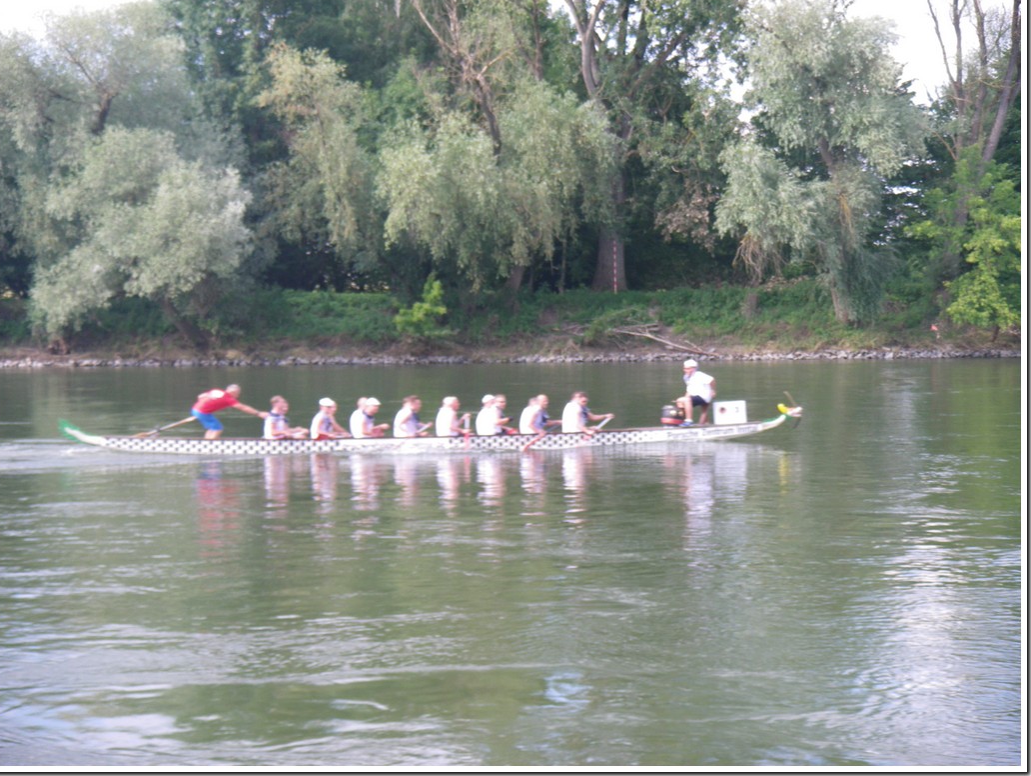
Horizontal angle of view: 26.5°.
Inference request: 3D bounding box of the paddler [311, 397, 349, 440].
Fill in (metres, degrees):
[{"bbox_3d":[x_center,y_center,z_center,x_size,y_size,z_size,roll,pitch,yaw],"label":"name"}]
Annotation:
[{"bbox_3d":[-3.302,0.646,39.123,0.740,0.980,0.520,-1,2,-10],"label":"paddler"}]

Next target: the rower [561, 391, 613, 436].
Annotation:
[{"bbox_3d":[1.297,0.571,39.931,0.880,1.000,0.540,-1,2,-10],"label":"rower"}]

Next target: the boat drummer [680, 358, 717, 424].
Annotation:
[{"bbox_3d":[3.407,0.092,40.538,0.720,1.240,0.550,-1,2,-10],"label":"boat drummer"}]

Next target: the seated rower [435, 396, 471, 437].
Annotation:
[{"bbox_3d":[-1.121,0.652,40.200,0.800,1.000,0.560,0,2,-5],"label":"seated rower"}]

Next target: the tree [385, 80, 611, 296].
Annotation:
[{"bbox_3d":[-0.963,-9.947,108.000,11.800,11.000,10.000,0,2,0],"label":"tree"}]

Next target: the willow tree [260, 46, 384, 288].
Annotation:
[{"bbox_3d":[-9.790,-11.135,109.000,6.400,12.300,6.200,0,2,0],"label":"willow tree"}]

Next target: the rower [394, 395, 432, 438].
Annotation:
[{"bbox_3d":[-1.844,0.625,39.379,0.740,0.980,0.520,-1,2,-10],"label":"rower"}]

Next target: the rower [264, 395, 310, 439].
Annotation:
[{"bbox_3d":[-4.090,0.647,38.984,0.800,0.990,0.520,-1,2,-10],"label":"rower"}]

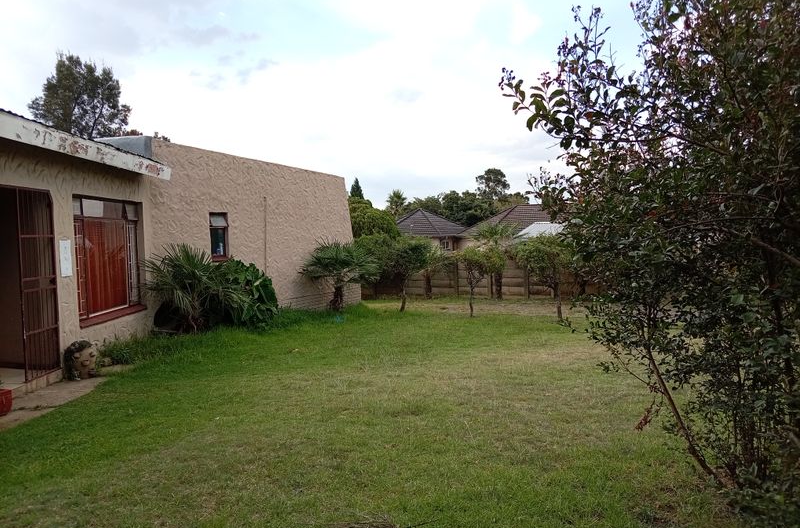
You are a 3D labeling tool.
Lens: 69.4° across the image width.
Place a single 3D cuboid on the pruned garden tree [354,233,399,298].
[{"bbox_3d":[-0.874,0.069,19.800,1.750,2.300,1.700,-1,3,0],"label":"pruned garden tree"}]

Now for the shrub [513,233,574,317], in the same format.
[{"bbox_3d":[3.030,0.285,12.200,1.350,1.820,1.250,-1,3,0],"label":"shrub"}]

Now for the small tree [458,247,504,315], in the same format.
[{"bbox_3d":[1.825,0.402,13.100,1.050,1.600,1.000,-1,3,0],"label":"small tree"}]

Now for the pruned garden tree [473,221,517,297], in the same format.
[{"bbox_3d":[3.290,-0.125,19.300,1.600,2.660,1.600,-1,3,0],"label":"pruned garden tree"}]

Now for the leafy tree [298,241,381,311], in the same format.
[{"bbox_3d":[-1.592,0.283,15.200,2.000,1.850,1.900,-1,3,0],"label":"leafy tree"}]

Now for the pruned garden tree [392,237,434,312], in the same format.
[{"bbox_3d":[0.233,0.252,14.200,1.150,1.860,1.100,-1,3,0],"label":"pruned garden tree"}]

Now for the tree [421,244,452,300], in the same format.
[{"bbox_3d":[1.142,0.281,20.300,1.350,1.930,1.350,-1,3,0],"label":"tree"}]

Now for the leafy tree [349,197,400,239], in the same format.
[{"bbox_3d":[-1.478,-0.750,25.500,3.200,4.460,3.100,-1,3,0],"label":"leafy tree"}]

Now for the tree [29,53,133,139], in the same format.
[{"bbox_3d":[-14.977,-4.673,27.000,4.800,10.510,4.600,-1,3,0],"label":"tree"}]

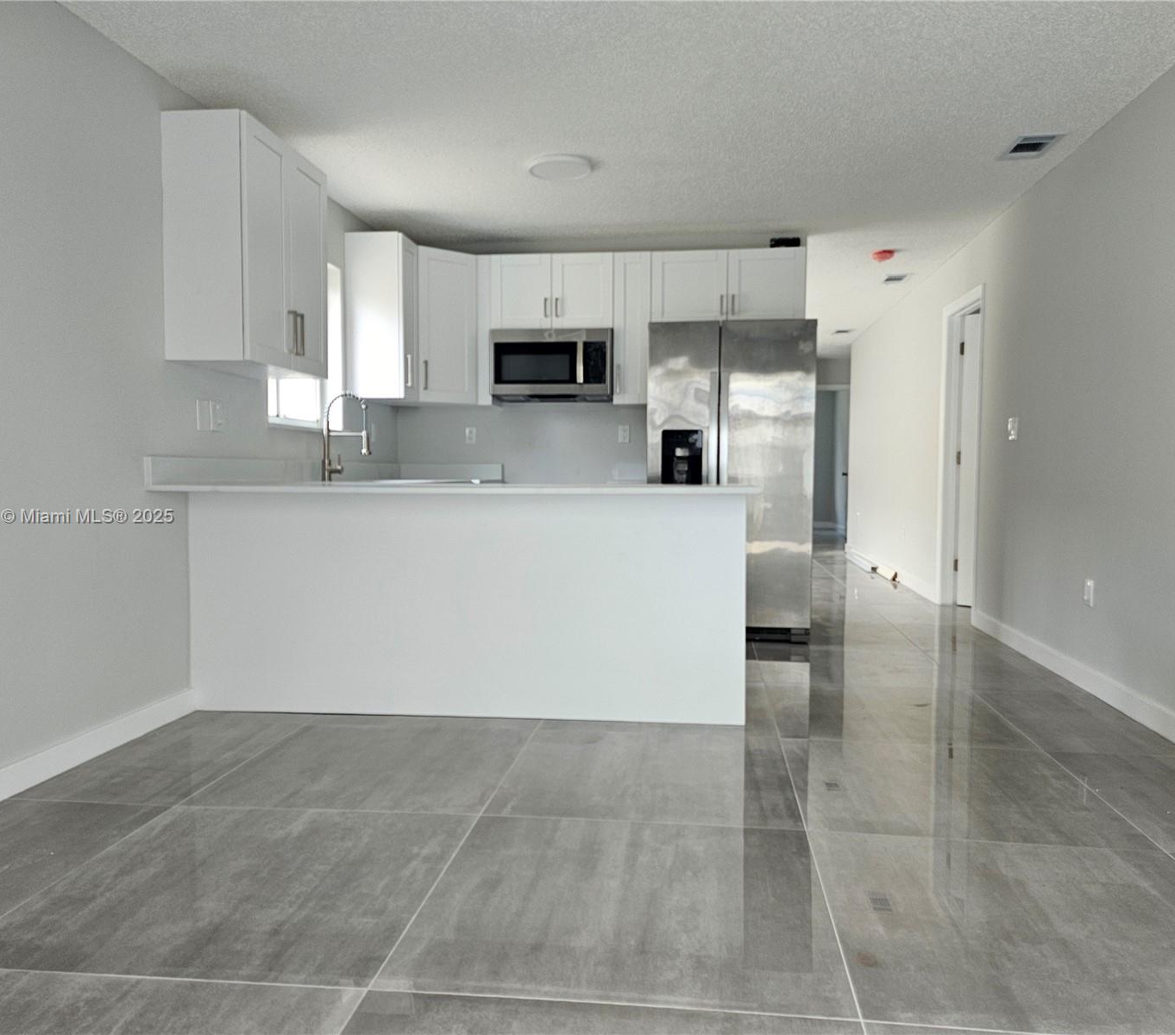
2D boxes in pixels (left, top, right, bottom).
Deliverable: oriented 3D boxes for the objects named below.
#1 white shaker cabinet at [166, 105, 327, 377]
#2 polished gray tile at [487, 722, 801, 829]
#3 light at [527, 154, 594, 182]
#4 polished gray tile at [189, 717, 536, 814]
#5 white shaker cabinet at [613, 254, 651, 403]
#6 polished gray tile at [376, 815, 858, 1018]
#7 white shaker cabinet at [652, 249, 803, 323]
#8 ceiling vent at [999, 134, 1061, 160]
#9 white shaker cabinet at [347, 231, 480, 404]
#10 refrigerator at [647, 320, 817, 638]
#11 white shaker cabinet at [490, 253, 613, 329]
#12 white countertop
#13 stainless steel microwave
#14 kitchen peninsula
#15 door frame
[{"bbox_3d":[-1.383,-1.069,3.966,0.329,0.922,0.779,0,3,7],"label":"white shaker cabinet"},{"bbox_3d":[0.199,0.820,3.079,0.893,0.012,0.915,0,3,7],"label":"polished gray tile"},{"bbox_3d":[-0.129,-1.690,4.628,0.300,0.030,0.300,0,3,7],"label":"light"},{"bbox_3d":[-0.684,0.815,3.159,0.893,0.010,0.897,0,3,7],"label":"polished gray tile"},{"bbox_3d":[0.292,-1.167,6.021,0.228,0.922,0.330,0,3,7],"label":"white shaker cabinet"},{"bbox_3d":[0.092,0.867,2.182,0.897,0.012,0.898,0,3,7],"label":"polished gray tile"},{"bbox_3d":[0.861,-1.394,5.922,0.921,0.453,0.322,0,3,7],"label":"white shaker cabinet"},{"bbox_3d":[2.011,-1.681,4.352,0.200,0.025,0.335,0,3,7],"label":"ceiling vent"},{"bbox_3d":[-1.008,-1.158,5.855,0.617,0.922,0.929,0,3,7],"label":"white shaker cabinet"},{"bbox_3d":[0.829,-0.205,5.675,0.905,1.767,0.870,0,3,7],"label":"refrigerator"},{"bbox_3d":[-0.201,-1.404,6.068,0.766,0.461,0.330,0,3,7],"label":"white shaker cabinet"},{"bbox_3d":[-0.458,-0.118,3.836,2.210,0.027,0.933,0,3,7],"label":"white countertop"},{"bbox_3d":[-0.202,-0.950,6.032,0.757,0.425,0.403,0,3,7],"label":"stainless steel microwave"},{"bbox_3d":[-0.459,0.322,3.857,2.210,0.909,0.933,0,3,7],"label":"kitchen peninsula"},{"bbox_3d":[2.504,-0.398,6.315,0.150,2.090,0.910,0,3,7],"label":"door frame"}]

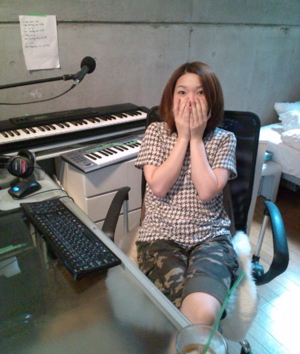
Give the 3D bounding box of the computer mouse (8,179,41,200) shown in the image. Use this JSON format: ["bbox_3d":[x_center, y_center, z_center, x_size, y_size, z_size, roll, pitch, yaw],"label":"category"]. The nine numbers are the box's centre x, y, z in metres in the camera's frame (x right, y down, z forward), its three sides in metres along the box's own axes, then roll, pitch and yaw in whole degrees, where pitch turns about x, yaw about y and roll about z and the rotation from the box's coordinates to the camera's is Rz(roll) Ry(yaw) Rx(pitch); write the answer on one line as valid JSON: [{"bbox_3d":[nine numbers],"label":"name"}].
[{"bbox_3d":[-0.493,0.052,1.274,0.065,0.037,0.112,17,30,31],"label":"computer mouse"}]

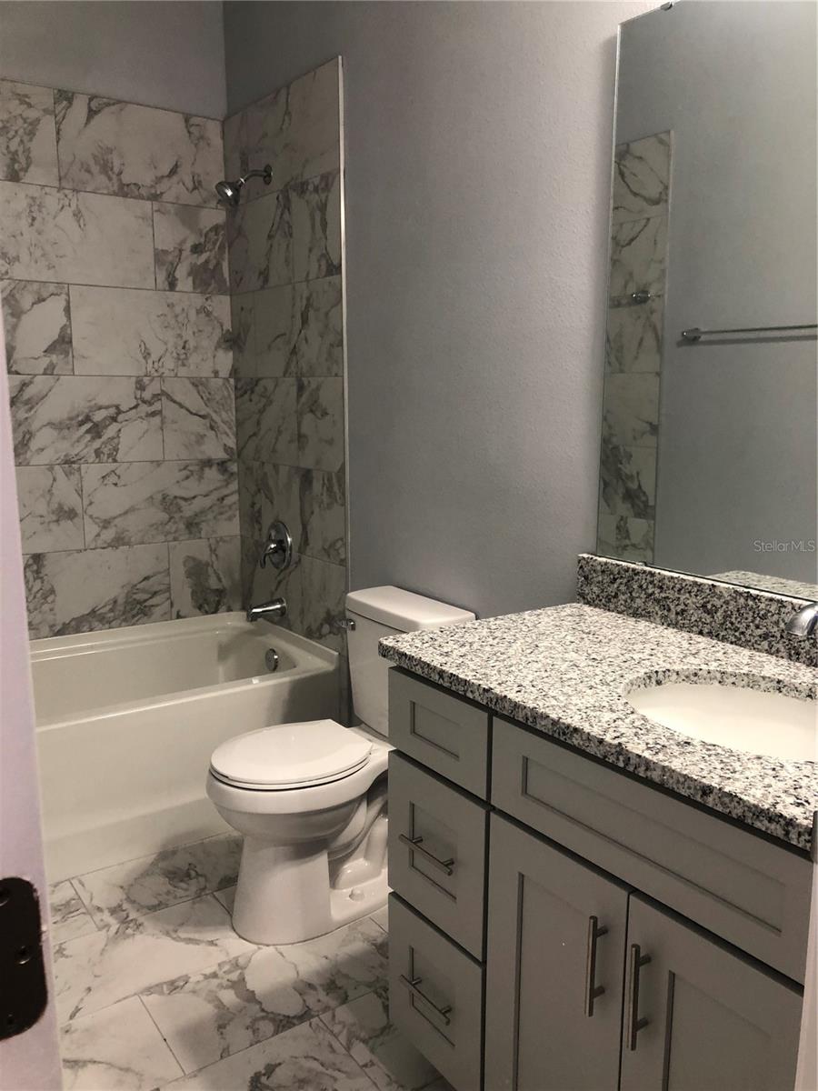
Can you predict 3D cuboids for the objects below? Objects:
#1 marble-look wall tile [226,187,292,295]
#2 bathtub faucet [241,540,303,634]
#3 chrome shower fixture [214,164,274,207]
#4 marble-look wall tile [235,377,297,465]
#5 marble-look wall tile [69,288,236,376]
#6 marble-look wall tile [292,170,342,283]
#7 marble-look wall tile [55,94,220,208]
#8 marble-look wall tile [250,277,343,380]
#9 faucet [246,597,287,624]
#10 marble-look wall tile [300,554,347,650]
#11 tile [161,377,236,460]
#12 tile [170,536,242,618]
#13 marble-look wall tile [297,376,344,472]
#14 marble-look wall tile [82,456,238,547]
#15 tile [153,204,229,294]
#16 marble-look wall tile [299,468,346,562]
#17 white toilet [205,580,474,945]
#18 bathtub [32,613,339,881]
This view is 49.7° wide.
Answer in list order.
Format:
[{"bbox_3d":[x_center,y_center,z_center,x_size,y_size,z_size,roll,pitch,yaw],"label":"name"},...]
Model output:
[{"bbox_3d":[-0.526,-1.065,3.129,0.012,0.305,0.481,-7,12,-36],"label":"marble-look wall tile"},{"bbox_3d":[-0.509,0.130,3.178,0.140,0.290,0.150,-7,12,-36],"label":"bathtub faucet"},{"bbox_3d":[-0.564,-1.221,2.978,0.198,0.150,0.082,-7,12,-35],"label":"chrome shower fixture"},{"bbox_3d":[-0.528,-0.461,3.237,0.010,0.304,0.508,-7,12,-35],"label":"marble-look wall tile"},{"bbox_3d":[-0.925,-0.772,3.220,0.595,0.304,0.010,-7,12,-35],"label":"marble-look wall tile"},{"bbox_3d":[-0.292,-1.008,2.808,0.010,0.304,0.309,-7,12,-35],"label":"marble-look wall tile"},{"bbox_3d":[-0.924,-1.377,3.111,0.599,0.304,0.010,-7,12,-35],"label":"marble-look wall tile"},{"bbox_3d":[-0.376,-0.727,2.980,0.012,0.305,0.600,-7,12,-36],"label":"marble-look wall tile"},{"bbox_3d":[-0.529,0.238,3.224,0.140,0.070,0.060,-7,12,-36],"label":"faucet"},{"bbox_3d":[-0.287,0.197,3.014,0.012,0.295,0.300,-7,12,-36],"label":"marble-look wall tile"},{"bbox_3d":[-0.797,-0.481,3.348,0.284,0.305,0.012,-7,12,-34],"label":"tile"},{"bbox_3d":[-0.803,0.121,3.469,0.283,0.304,0.010,-7,12,-35],"label":"tile"},{"bbox_3d":[-0.288,-0.403,2.912,0.012,0.305,0.298,-7,12,-36],"label":"marble-look wall tile"},{"bbox_3d":[-0.927,-0.166,3.328,0.592,0.304,0.010,-7,12,-35],"label":"marble-look wall tile"},{"bbox_3d":[-0.796,-1.085,3.242,0.286,0.305,0.012,-7,12,-34],"label":"tile"},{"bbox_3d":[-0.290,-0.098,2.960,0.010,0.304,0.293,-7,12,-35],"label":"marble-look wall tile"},{"bbox_3d":[-0.216,0.571,2.410,0.670,0.785,0.430,-7,12,-36],"label":"white toilet"},{"bbox_3d":[-1.078,0.636,2.869,1.520,0.505,0.785,-7,12,-35],"label":"bathtub"}]

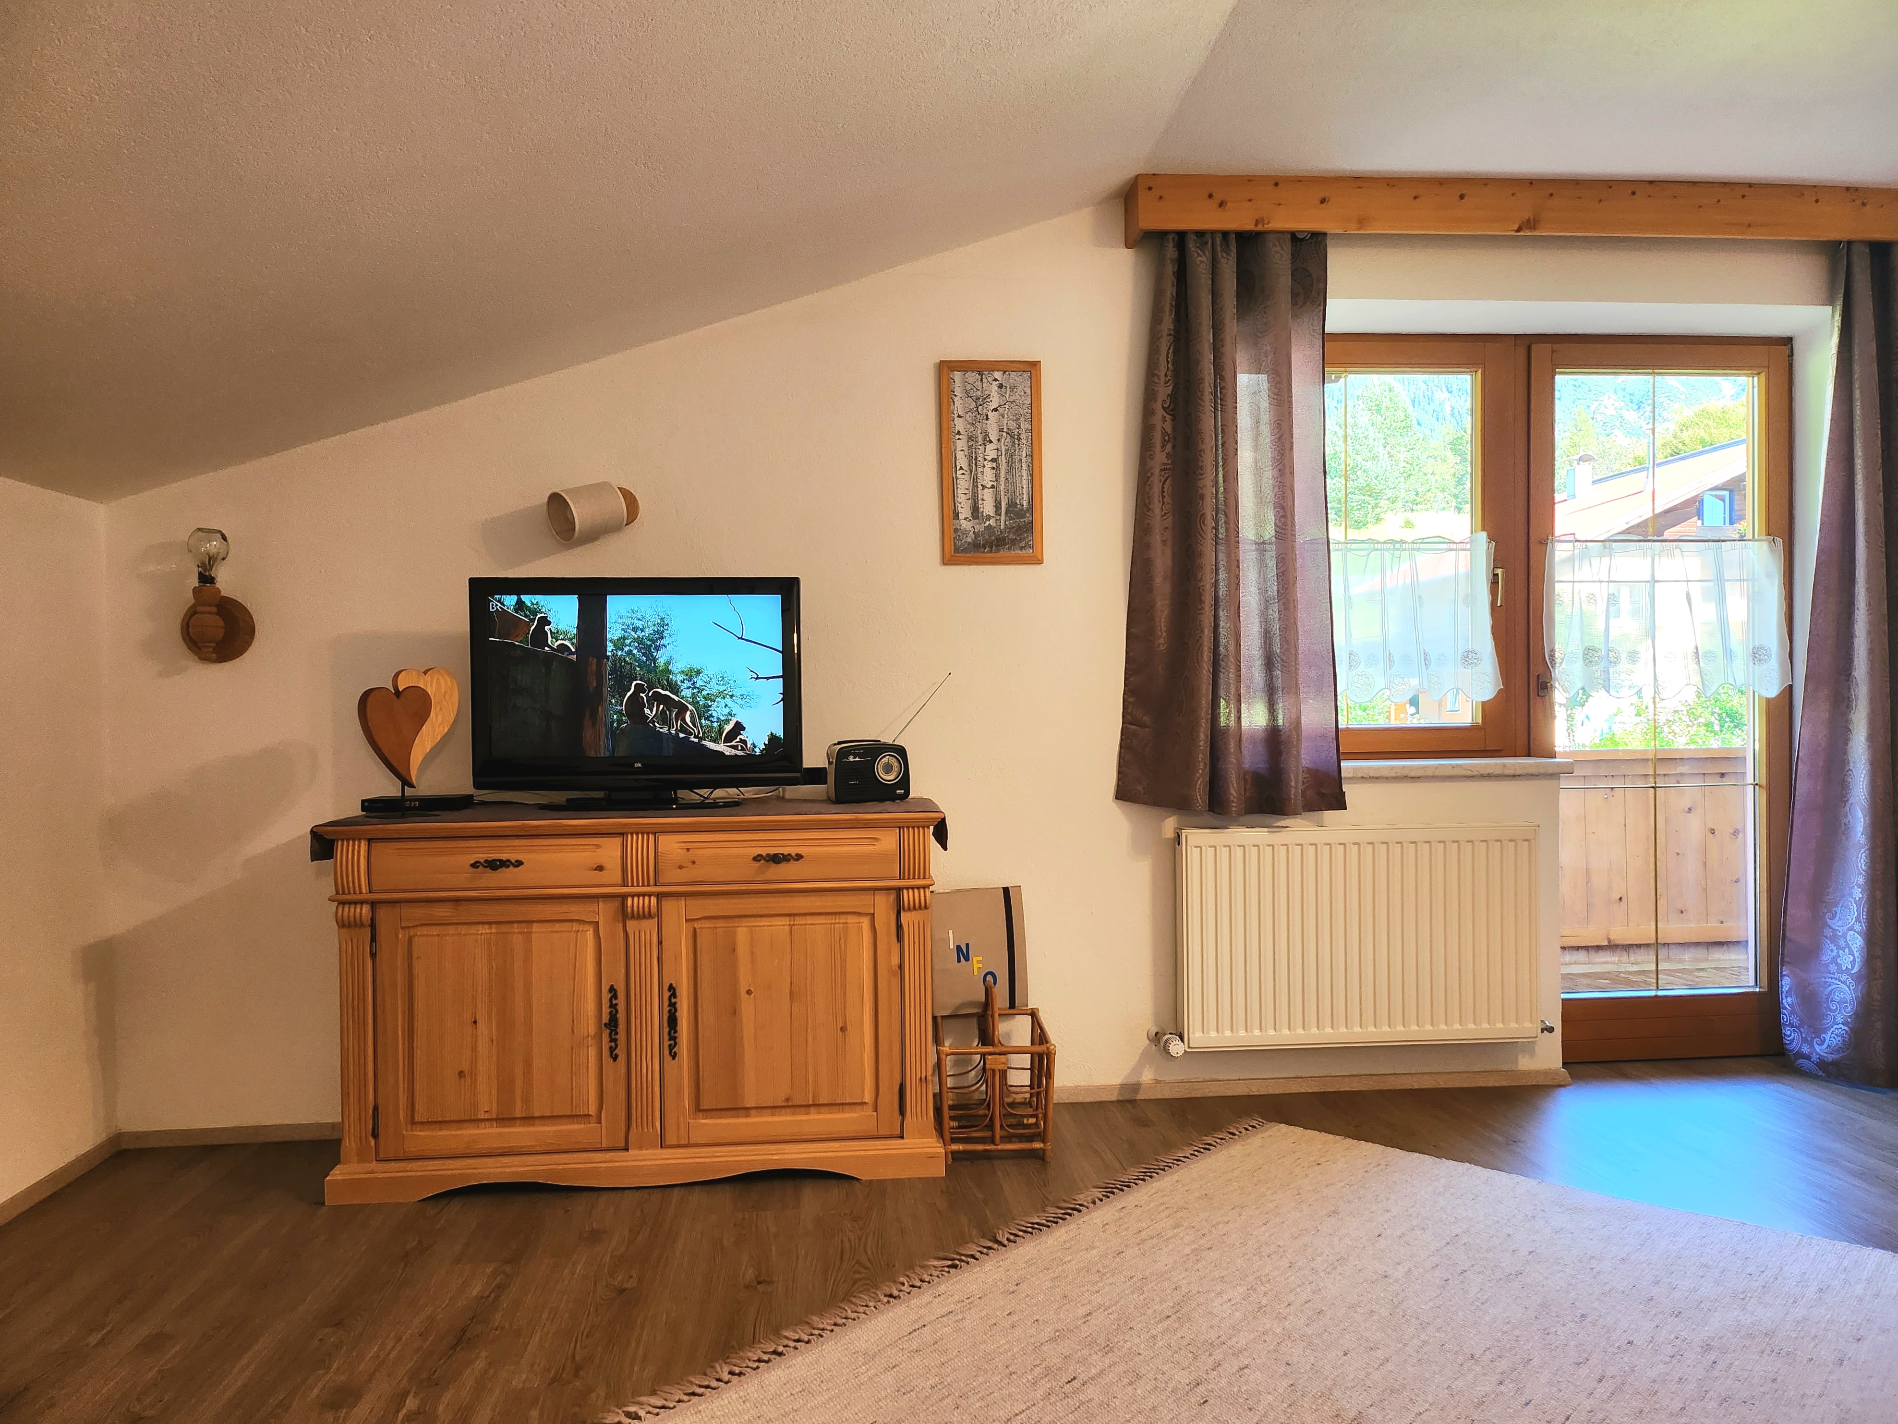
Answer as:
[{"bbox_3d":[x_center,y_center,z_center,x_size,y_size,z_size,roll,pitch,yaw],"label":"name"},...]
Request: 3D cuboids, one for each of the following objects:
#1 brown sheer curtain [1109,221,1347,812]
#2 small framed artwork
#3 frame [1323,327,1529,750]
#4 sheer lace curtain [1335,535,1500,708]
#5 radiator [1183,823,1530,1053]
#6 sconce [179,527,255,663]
[{"bbox_3d":[0.769,-0.518,3.593,0.619,1.602,0.140,-1,1,-4],"label":"brown sheer curtain"},{"bbox_3d":[0.119,-0.682,3.603,0.280,0.554,0.025,-1,1,-4],"label":"small framed artwork"},{"bbox_3d":[1.204,-0.491,3.987,1.109,1.262,0.080,-1,1,-4],"label":"frame"},{"bbox_3d":[1.202,-0.274,3.932,0.927,0.509,0.040,-1,1,-4],"label":"sheer lace curtain"},{"bbox_3d":[1.135,0.620,3.657,0.991,0.593,0.105,-1,1,-4],"label":"radiator"},{"bbox_3d":[-1.870,-0.296,3.359,0.175,0.342,0.150,-1,1,-4],"label":"sconce"}]

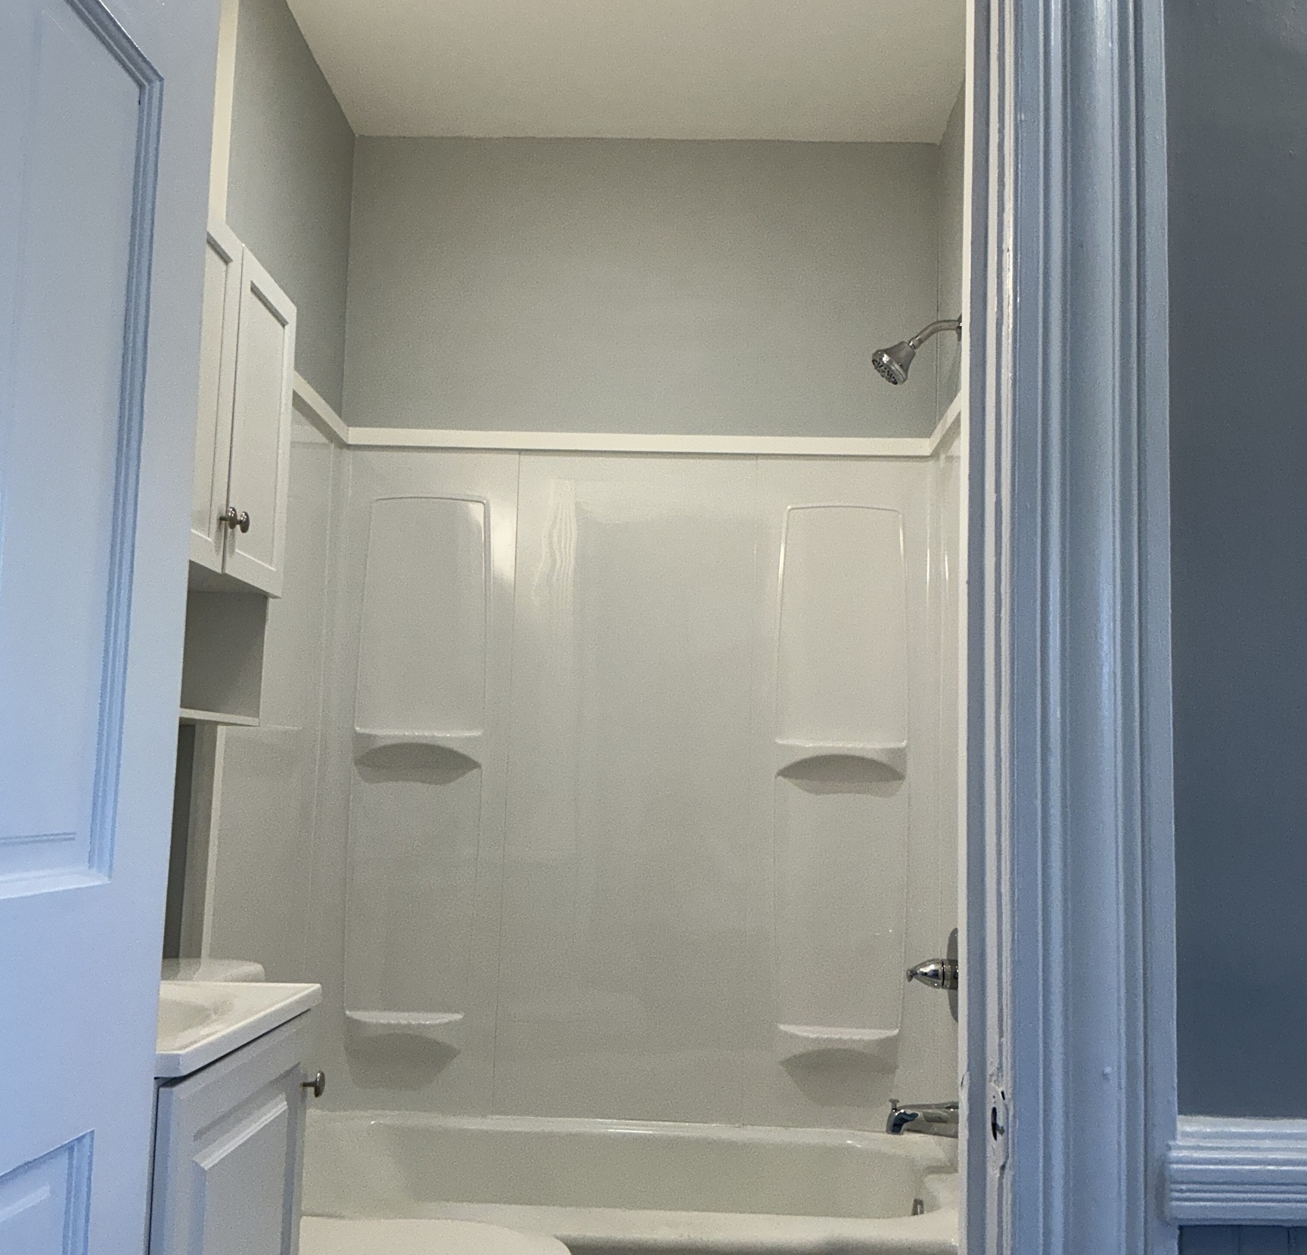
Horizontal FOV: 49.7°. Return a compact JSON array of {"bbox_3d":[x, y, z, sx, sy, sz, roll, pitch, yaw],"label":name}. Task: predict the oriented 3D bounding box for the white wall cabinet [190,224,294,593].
[{"bbox_3d":[-0.701,-0.324,2.031,0.200,0.482,0.550,1,-7,2],"label":"white wall cabinet"}]

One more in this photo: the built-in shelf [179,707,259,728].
[{"bbox_3d":[-0.723,0.116,1.978,0.170,0.017,0.530,1,-7,2],"label":"built-in shelf"}]

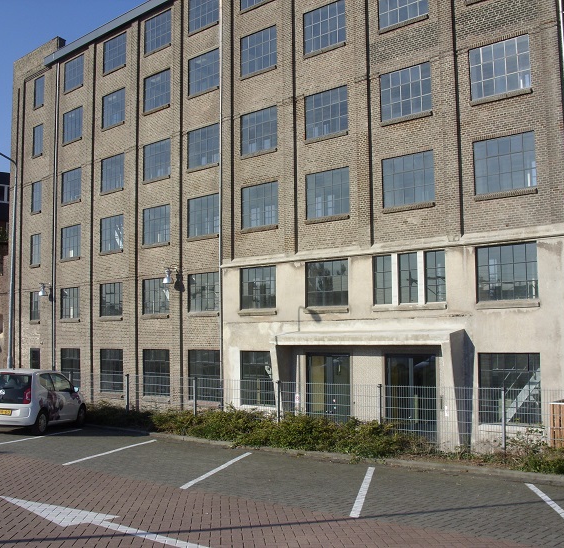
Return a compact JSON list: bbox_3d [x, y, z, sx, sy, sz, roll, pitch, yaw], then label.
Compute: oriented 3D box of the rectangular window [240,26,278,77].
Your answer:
[{"bbox_3d":[-0.778,-7.596,27.411,0.140,1.429,1.789,4,-6,-44],"label":"rectangular window"}]

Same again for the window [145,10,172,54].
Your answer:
[{"bbox_3d":[-4.890,-9.525,31.674,0.140,1.421,1.787,4,-6,-43],"label":"window"}]

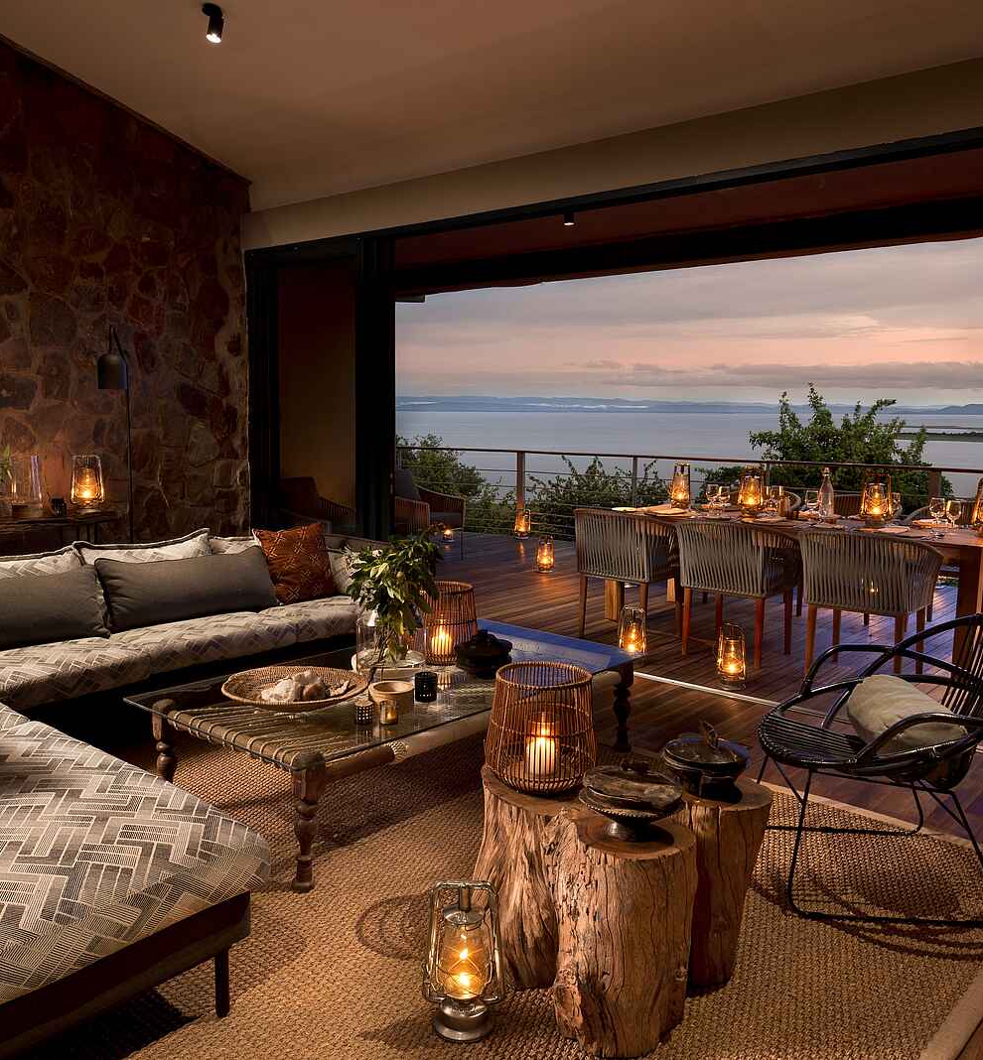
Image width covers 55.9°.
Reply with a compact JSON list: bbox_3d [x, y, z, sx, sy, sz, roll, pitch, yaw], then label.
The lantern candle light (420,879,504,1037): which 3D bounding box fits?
[{"bbox_3d":[-0.066,1.012,2.197,0.188,0.355,0.147,0,7,0],"label":"lantern candle light"}]

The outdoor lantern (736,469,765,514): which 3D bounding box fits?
[{"bbox_3d":[1.780,-0.262,6.364,0.180,0.310,0.160,2,8,16],"label":"outdoor lantern"}]

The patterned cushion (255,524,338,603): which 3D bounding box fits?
[{"bbox_3d":[-1.083,0.162,5.126,0.140,0.420,0.420,-19,-7,41],"label":"patterned cushion"}]

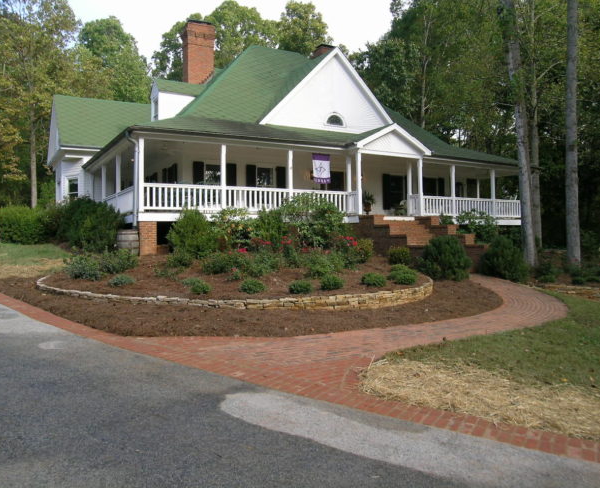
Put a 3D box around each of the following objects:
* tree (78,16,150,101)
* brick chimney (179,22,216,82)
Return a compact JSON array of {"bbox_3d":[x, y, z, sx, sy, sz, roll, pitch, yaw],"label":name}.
[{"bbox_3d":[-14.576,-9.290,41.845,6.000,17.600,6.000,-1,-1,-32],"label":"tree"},{"bbox_3d":[-5.150,-9.513,26.910,1.487,3.309,0.900,-1,-1,-32],"label":"brick chimney"}]

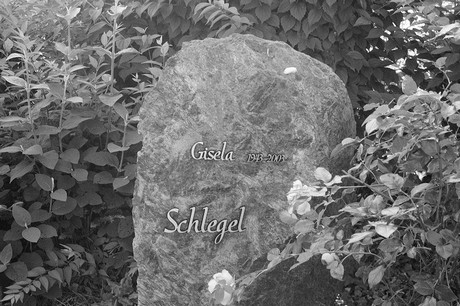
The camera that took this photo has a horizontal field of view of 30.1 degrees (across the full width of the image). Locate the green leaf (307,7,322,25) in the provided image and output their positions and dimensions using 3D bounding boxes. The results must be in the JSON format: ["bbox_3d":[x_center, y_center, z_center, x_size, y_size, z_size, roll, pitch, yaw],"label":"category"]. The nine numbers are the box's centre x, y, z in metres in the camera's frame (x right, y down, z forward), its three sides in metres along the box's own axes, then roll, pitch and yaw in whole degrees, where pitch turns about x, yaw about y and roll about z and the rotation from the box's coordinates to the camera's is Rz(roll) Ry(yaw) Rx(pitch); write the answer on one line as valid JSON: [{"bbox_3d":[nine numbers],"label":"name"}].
[{"bbox_3d":[0.326,-0.534,3.300,0.056,0.080,0.016,26,-21,11],"label":"green leaf"}]

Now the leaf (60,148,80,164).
[{"bbox_3d":[-0.475,0.010,2.550,0.063,0.050,0.014,24,-30,7],"label":"leaf"}]

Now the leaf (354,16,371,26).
[{"bbox_3d":[0.513,-0.507,3.300,0.090,0.015,0.046,-22,43,-23],"label":"leaf"}]

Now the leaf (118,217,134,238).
[{"bbox_3d":[-0.333,0.240,2.750,0.048,0.076,0.012,-11,-24,-13],"label":"leaf"}]

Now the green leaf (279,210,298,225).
[{"bbox_3d":[0.161,0.177,2.350,0.054,0.018,0.047,7,55,19],"label":"green leaf"}]

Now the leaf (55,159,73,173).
[{"bbox_3d":[-0.510,0.035,2.620,0.060,0.058,0.015,-2,-30,-8],"label":"leaf"}]

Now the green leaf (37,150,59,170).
[{"bbox_3d":[-0.553,0.023,2.600,0.058,0.015,0.070,-32,68,-22],"label":"green leaf"}]

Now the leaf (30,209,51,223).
[{"bbox_3d":[-0.558,0.184,2.520,0.067,0.012,0.047,-19,49,-17],"label":"leaf"}]

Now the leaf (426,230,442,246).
[{"bbox_3d":[0.562,0.235,2.350,0.038,0.054,0.013,-38,-19,-15],"label":"leaf"}]

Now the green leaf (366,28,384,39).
[{"bbox_3d":[0.544,-0.447,3.200,0.065,0.014,0.049,-30,64,-16],"label":"green leaf"}]

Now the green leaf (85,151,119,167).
[{"bbox_3d":[-0.376,0.016,2.500,0.105,0.021,0.060,12,46,12],"label":"green leaf"}]

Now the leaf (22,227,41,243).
[{"bbox_3d":[-0.557,0.229,2.400,0.048,0.011,0.056,-32,59,-22],"label":"leaf"}]

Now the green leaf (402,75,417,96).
[{"bbox_3d":[0.493,-0.188,2.350,0.040,0.057,0.013,-10,-17,-3],"label":"green leaf"}]

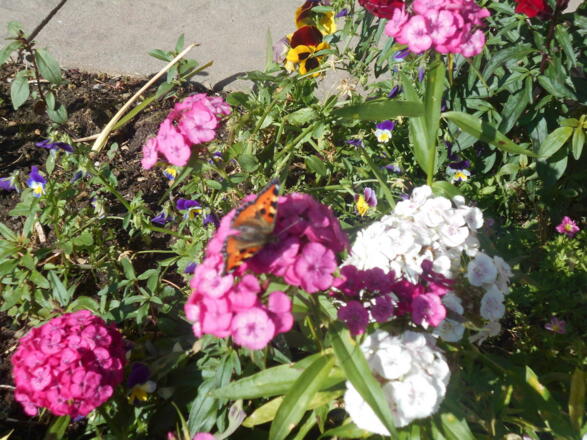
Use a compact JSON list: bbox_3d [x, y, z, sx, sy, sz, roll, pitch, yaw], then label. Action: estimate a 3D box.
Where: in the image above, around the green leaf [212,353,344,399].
[{"bbox_3d":[-0.009,0.087,0.728,0.074,0.011,0.019,-15,61,-12],"label":"green leaf"}]

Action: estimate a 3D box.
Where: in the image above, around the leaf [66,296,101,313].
[{"bbox_3d":[-0.129,0.052,0.790,0.022,0.007,0.011,6,42,6],"label":"leaf"}]

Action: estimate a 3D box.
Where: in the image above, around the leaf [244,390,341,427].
[{"bbox_3d":[-0.001,0.098,0.670,0.053,0.007,0.014,-20,48,-18],"label":"leaf"}]

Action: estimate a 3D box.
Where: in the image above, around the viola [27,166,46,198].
[{"bbox_3d":[-0.213,-0.031,1.070,0.018,0.025,0.010,-16,13,-17],"label":"viola"}]

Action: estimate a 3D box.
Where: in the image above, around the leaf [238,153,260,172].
[{"bbox_3d":[-0.036,-0.048,1.080,0.015,0.006,0.017,-13,60,0],"label":"leaf"}]

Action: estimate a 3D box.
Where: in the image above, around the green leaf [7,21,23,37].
[{"bbox_3d":[-0.212,-0.146,0.980,0.011,0.005,0.015,-36,67,-10],"label":"green leaf"}]

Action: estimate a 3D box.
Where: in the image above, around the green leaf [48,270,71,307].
[{"bbox_3d":[-0.179,0.053,0.990,0.013,0.031,0.007,-32,21,-24],"label":"green leaf"}]

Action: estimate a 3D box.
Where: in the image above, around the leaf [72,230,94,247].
[{"bbox_3d":[-0.139,0.012,0.850,0.015,0.004,0.012,-11,46,-11],"label":"leaf"}]

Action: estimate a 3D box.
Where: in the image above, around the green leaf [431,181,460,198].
[{"bbox_3d":[0.091,-0.018,0.770,0.020,0.007,0.013,14,42,-2],"label":"green leaf"}]

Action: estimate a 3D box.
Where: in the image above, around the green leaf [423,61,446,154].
[{"bbox_3d":[0.106,-0.084,0.968,0.016,0.075,0.010,1,28,0],"label":"green leaf"}]

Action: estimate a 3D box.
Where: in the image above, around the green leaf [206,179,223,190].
[{"bbox_3d":[-0.053,-0.024,0.870,0.011,0.003,0.007,24,50,22],"label":"green leaf"}]

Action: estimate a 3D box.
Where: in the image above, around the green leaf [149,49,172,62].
[{"bbox_3d":[-0.102,-0.125,0.980,0.018,0.005,0.009,22,47,23],"label":"green leaf"}]

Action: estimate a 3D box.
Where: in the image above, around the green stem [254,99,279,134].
[{"bbox_3d":[-0.024,-0.088,1.103,0.006,0.041,0.006,35,38,0],"label":"green stem"}]

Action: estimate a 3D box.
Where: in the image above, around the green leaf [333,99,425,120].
[{"bbox_3d":[0.065,-0.083,0.975,0.070,0.009,0.016,-3,62,-8],"label":"green leaf"}]

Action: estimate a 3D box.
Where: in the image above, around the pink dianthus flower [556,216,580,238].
[{"bbox_3d":[0.181,0.005,0.850,0.016,0.011,0.015,9,68,10],"label":"pink dianthus flower"}]

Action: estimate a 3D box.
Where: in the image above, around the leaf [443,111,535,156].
[{"bbox_3d":[0.146,-0.064,0.963,0.076,0.011,0.017,27,58,19],"label":"leaf"}]

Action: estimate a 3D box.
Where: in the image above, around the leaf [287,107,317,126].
[{"bbox_3d":[0.008,-0.087,1.087,0.026,0.007,0.016,22,53,-11],"label":"leaf"}]

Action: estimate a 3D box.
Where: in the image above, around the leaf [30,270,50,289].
[{"bbox_3d":[-0.159,0.037,0.810,0.009,0.004,0.016,-30,55,-23],"label":"leaf"}]

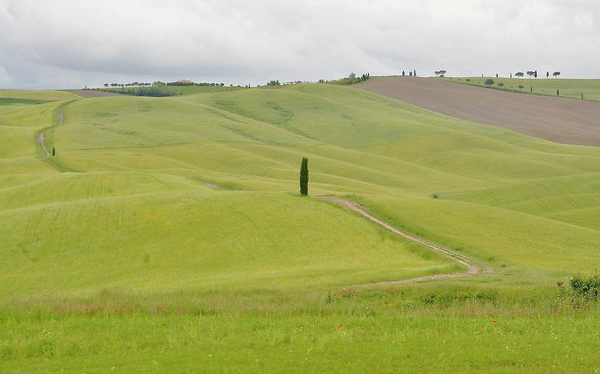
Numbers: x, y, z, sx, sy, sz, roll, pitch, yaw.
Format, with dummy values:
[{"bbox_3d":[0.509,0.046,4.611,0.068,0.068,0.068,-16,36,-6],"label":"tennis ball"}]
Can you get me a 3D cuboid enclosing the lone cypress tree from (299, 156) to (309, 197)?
[{"bbox_3d":[1.027,-2.299,305.000,1.919,8.481,1.919,0,2,0],"label":"lone cypress tree"}]

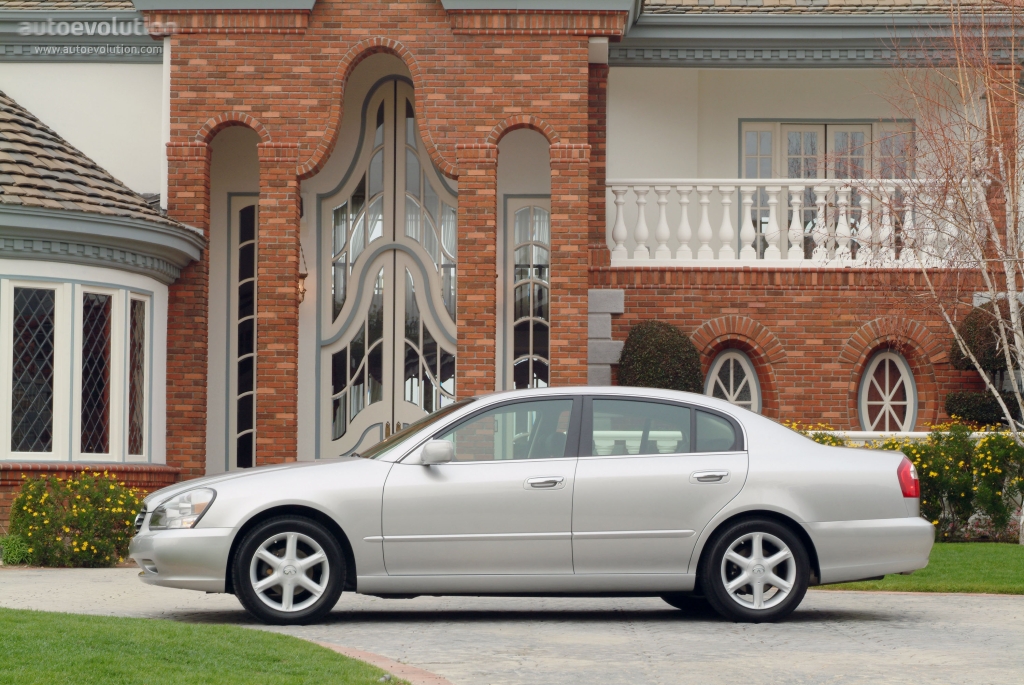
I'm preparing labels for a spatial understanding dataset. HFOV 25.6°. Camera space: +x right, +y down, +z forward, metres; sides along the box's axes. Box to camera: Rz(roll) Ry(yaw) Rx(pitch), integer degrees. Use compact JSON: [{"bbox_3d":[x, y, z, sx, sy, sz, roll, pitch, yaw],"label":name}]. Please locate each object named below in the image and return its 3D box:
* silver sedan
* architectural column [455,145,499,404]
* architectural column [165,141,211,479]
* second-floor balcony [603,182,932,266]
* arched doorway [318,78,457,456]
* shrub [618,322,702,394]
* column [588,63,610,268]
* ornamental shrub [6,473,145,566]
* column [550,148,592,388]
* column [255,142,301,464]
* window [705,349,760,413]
[{"bbox_3d":[0.123,1.016,14.465,5.070,1.490,1.844,1,-4,-10],"label":"silver sedan"},{"bbox_3d":[-0.377,0.113,24.256,0.424,4.477,0.420,0,-3,2],"label":"architectural column"},{"bbox_3d":[-3.494,0.092,24.350,0.432,4.494,0.420,0,-3,2],"label":"architectural column"},{"bbox_3d":[3.126,-1.324,25.232,4.154,1.011,0.200,0,-3,2],"label":"second-floor balcony"},{"bbox_3d":[-1.355,-0.358,25.957,1.786,5.413,0.200,0,-3,2],"label":"arched doorway"},{"bbox_3d":[1.594,0.227,24.306,0.901,0.872,0.850,0,-3,2],"label":"shrub"},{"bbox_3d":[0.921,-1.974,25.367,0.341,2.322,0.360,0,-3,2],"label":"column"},{"bbox_3d":[-4.140,1.705,21.894,1.316,0.914,0.850,0,-3,2],"label":"ornamental shrub"},{"bbox_3d":[0.627,0.119,24.226,0.428,4.473,0.420,0,-3,2],"label":"column"},{"bbox_3d":[-2.514,0.100,24.320,0.442,4.485,0.420,0,-3,2],"label":"column"},{"bbox_3d":[2.463,0.672,25.140,0.628,1.204,0.120,0,-3,2],"label":"window"}]

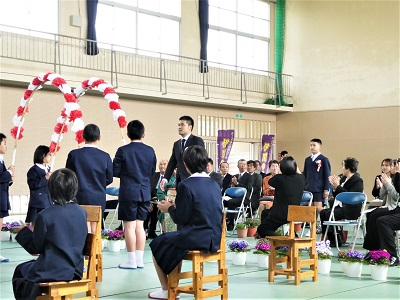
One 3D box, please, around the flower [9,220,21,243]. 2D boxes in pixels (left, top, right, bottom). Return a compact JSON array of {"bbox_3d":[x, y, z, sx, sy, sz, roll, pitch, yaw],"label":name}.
[{"bbox_3d":[-2.486,1.113,9.600,0.250,0.300,0.250,1,-1,0],"label":"flower"}]

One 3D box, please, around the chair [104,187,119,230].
[{"bbox_3d":[-1.332,0.933,10.609,0.460,0.760,0.470,-1,-2,41],"label":"chair"}]

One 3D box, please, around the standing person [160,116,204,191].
[{"bbox_3d":[-0.209,0.427,9.121,0.540,1.710,0.420,-1,-2,37],"label":"standing person"}]

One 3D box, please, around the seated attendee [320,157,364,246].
[{"bbox_3d":[1.867,0.694,9.300,0.660,1.220,0.480,1,-1,-3],"label":"seated attendee"}]

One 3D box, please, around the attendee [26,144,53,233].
[{"bbox_3d":[-1.941,0.589,8.550,0.330,1.310,0.400,0,-2,32],"label":"attendee"}]

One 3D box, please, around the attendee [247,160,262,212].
[{"bbox_3d":[0.824,0.745,11.500,0.680,1.200,0.480,2,-2,-41],"label":"attendee"}]

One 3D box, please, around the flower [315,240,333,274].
[{"bbox_3d":[1.275,1.100,7.229,0.190,0.340,0.190,1,-1,0],"label":"flower"}]

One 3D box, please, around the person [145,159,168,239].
[{"bbox_3d":[-0.645,0.720,10.700,0.500,1.180,0.720,0,-1,18],"label":"person"}]

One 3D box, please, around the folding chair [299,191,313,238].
[{"bbox_3d":[1.225,0.931,9.312,0.450,0.765,0.460,0,-2,41],"label":"folding chair"}]

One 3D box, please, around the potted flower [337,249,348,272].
[{"bbox_3d":[1.520,1.113,7.153,0.230,0.260,0.230,-1,-2,43],"label":"potted flower"}]

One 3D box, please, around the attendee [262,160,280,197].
[{"bbox_3d":[1.134,0.761,11.337,0.500,1.190,0.680,0,-1,32],"label":"attendee"}]

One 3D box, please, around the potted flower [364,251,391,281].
[{"bbox_3d":[1.698,1.094,6.743,0.250,0.280,0.250,0,-1,0],"label":"potted flower"}]

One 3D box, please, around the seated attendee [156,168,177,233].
[{"bbox_3d":[-0.340,0.724,10.637,0.500,1.200,0.680,0,-1,24],"label":"seated attendee"}]

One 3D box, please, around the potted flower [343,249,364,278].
[{"bbox_3d":[1.511,1.099,6.903,0.235,0.275,0.235,0,-1,0],"label":"potted flower"}]

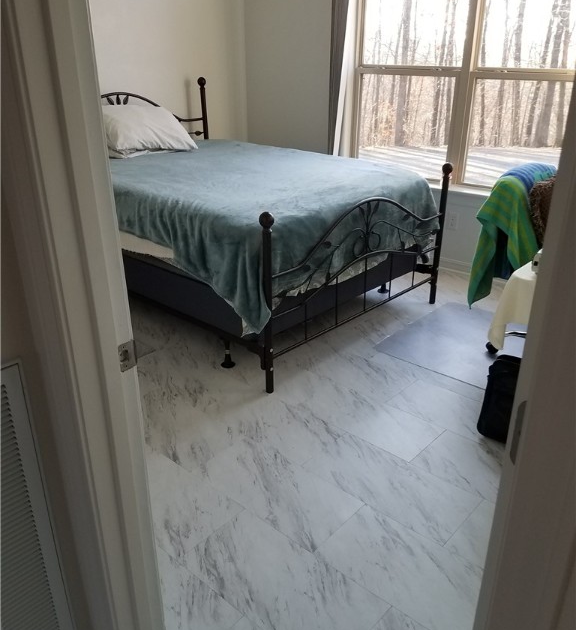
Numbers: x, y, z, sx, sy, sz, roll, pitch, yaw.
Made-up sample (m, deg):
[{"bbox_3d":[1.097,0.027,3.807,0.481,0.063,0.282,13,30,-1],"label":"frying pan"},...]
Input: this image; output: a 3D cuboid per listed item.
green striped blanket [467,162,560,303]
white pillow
[{"bbox_3d":[1.160,-0.429,2.967,0.380,0.720,0.380,20,30,38],"label":"green striped blanket"},{"bbox_3d":[-1.038,-1.328,4.170,0.440,0.300,0.700,20,30,38],"label":"white pillow"}]

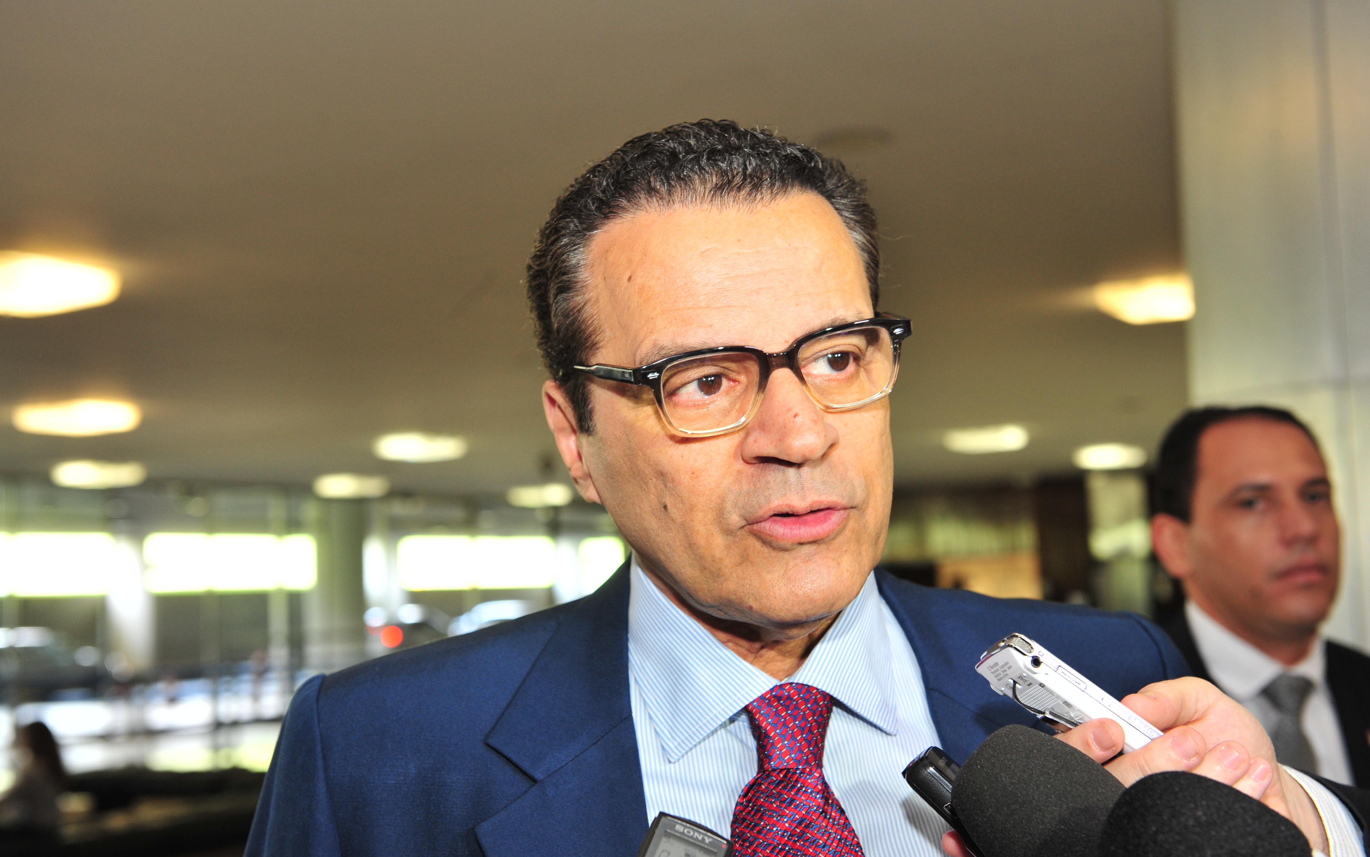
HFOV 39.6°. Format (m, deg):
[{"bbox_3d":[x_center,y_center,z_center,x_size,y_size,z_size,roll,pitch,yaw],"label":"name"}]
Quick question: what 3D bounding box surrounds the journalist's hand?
[{"bbox_3d":[0.216,0.149,0.830,0.130,0.088,0.080,12,0,6],"label":"journalist's hand"}]

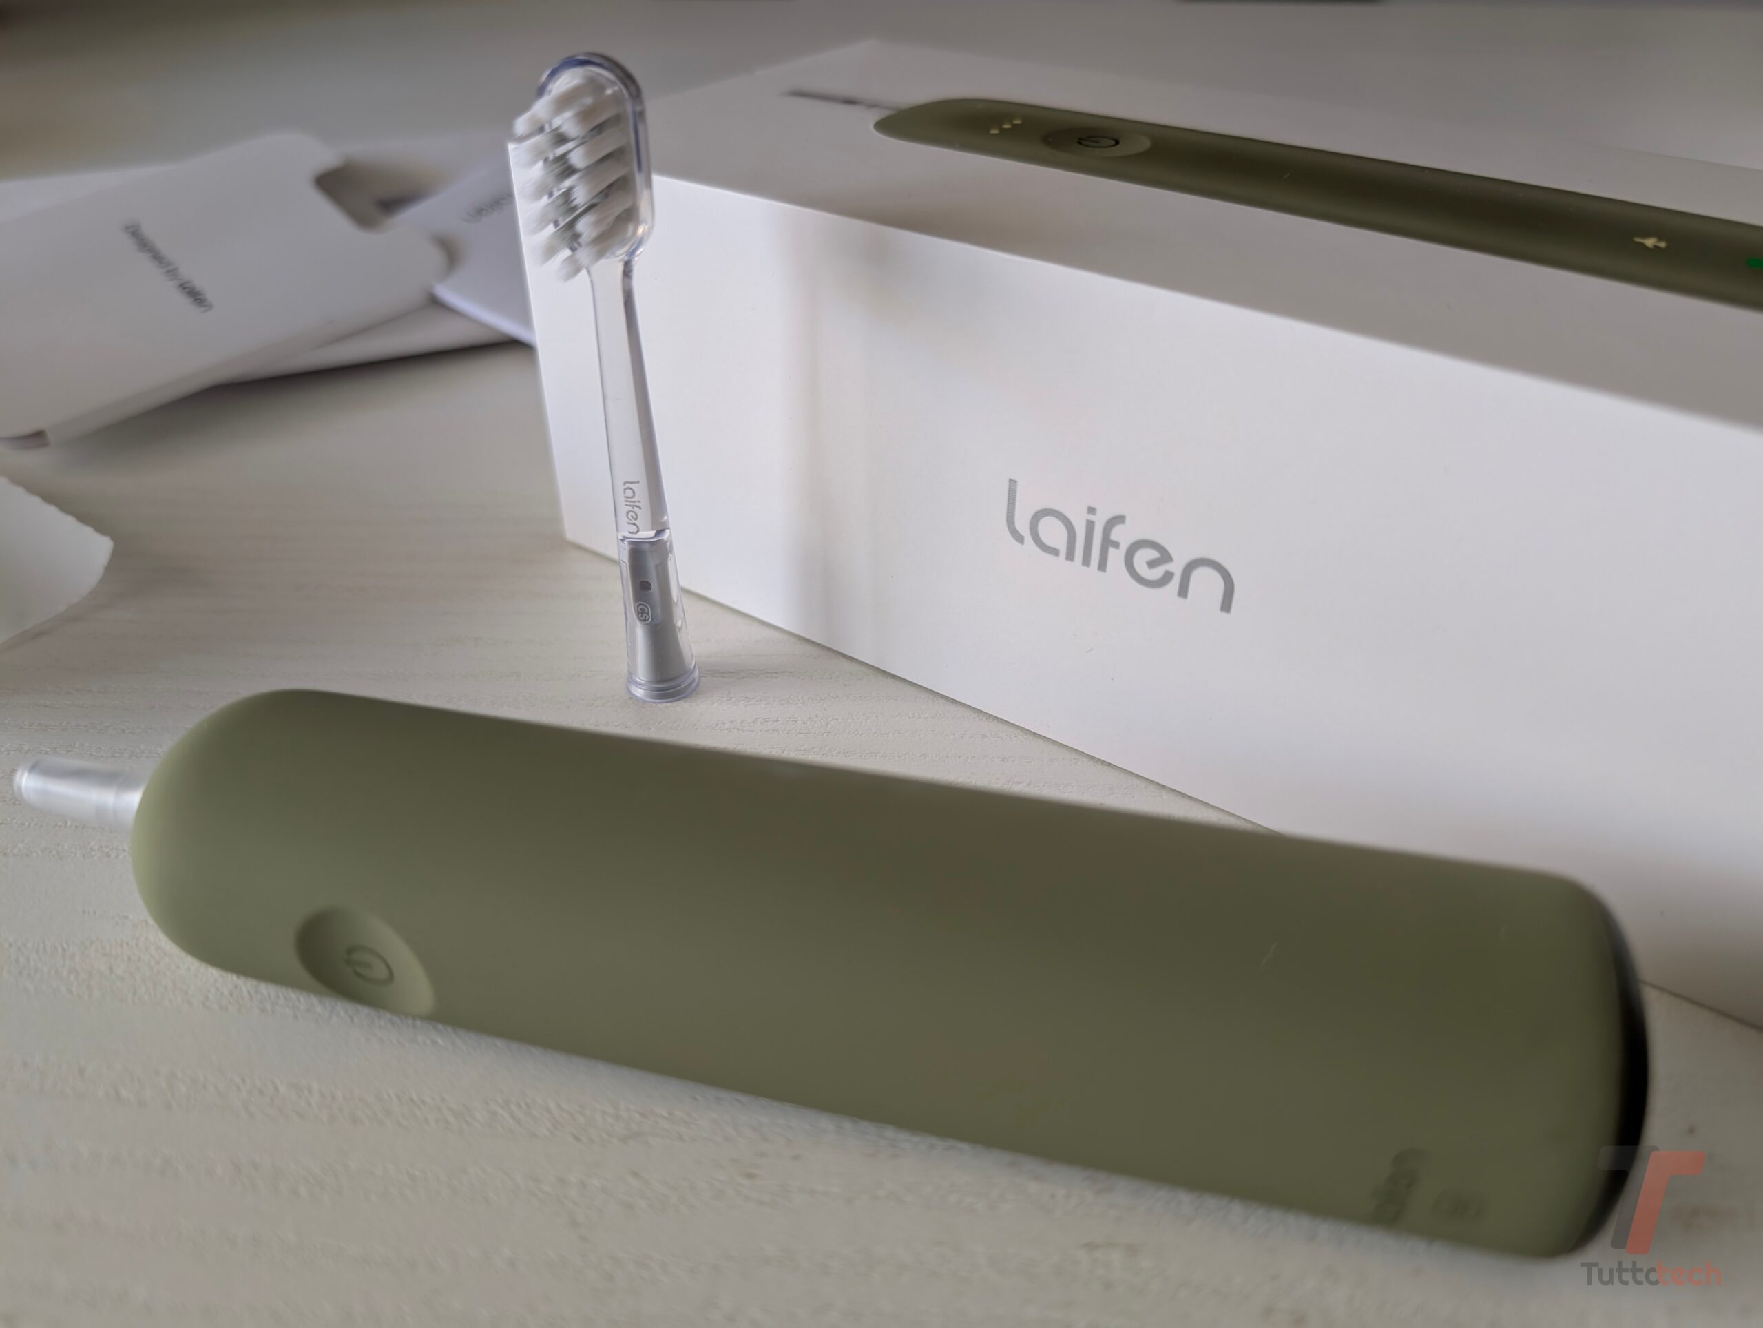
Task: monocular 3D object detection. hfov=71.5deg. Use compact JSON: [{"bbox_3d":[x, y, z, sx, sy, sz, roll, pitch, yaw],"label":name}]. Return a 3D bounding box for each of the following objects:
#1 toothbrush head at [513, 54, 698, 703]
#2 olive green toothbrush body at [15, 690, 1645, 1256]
[{"bbox_3d":[-0.032,-0.029,0.150,0.011,0.083,0.016,15,39,17],"label":"toothbrush head"},{"bbox_3d":[-0.016,0.025,0.123,0.165,0.034,0.034,8,29,9],"label":"olive green toothbrush body"}]

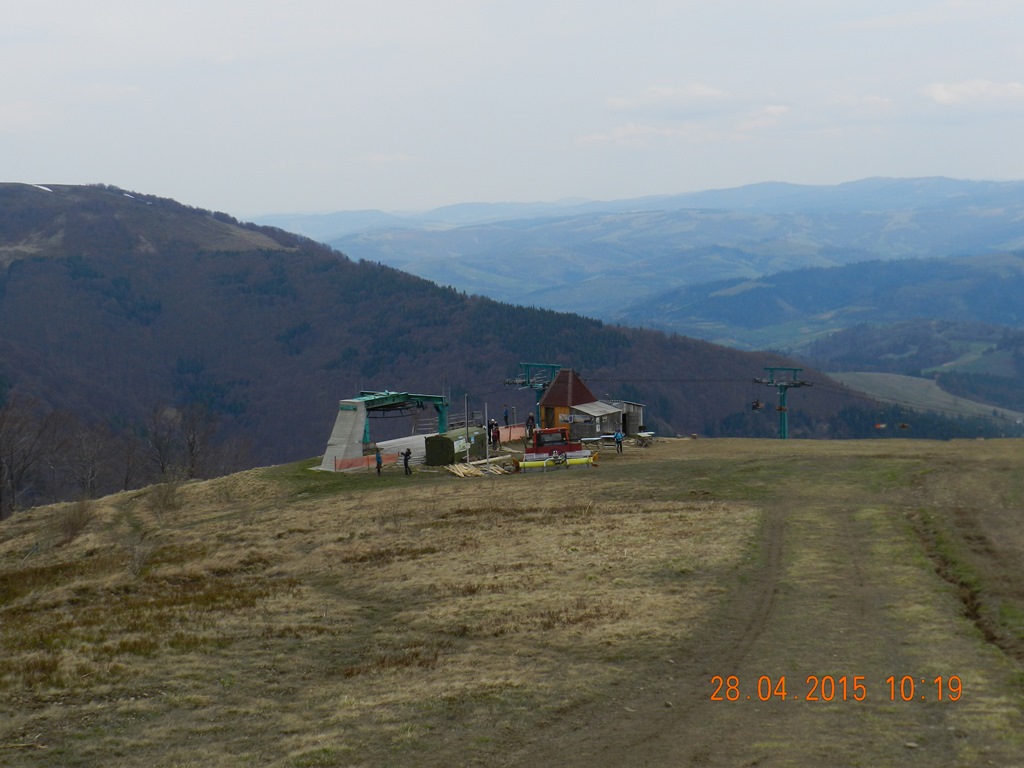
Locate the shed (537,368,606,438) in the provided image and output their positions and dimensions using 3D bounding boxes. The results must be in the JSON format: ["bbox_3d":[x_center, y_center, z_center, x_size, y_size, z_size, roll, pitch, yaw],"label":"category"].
[{"bbox_3d":[4.248,1.205,118.133,3.150,5.200,3.800,3,9,37],"label":"shed"}]

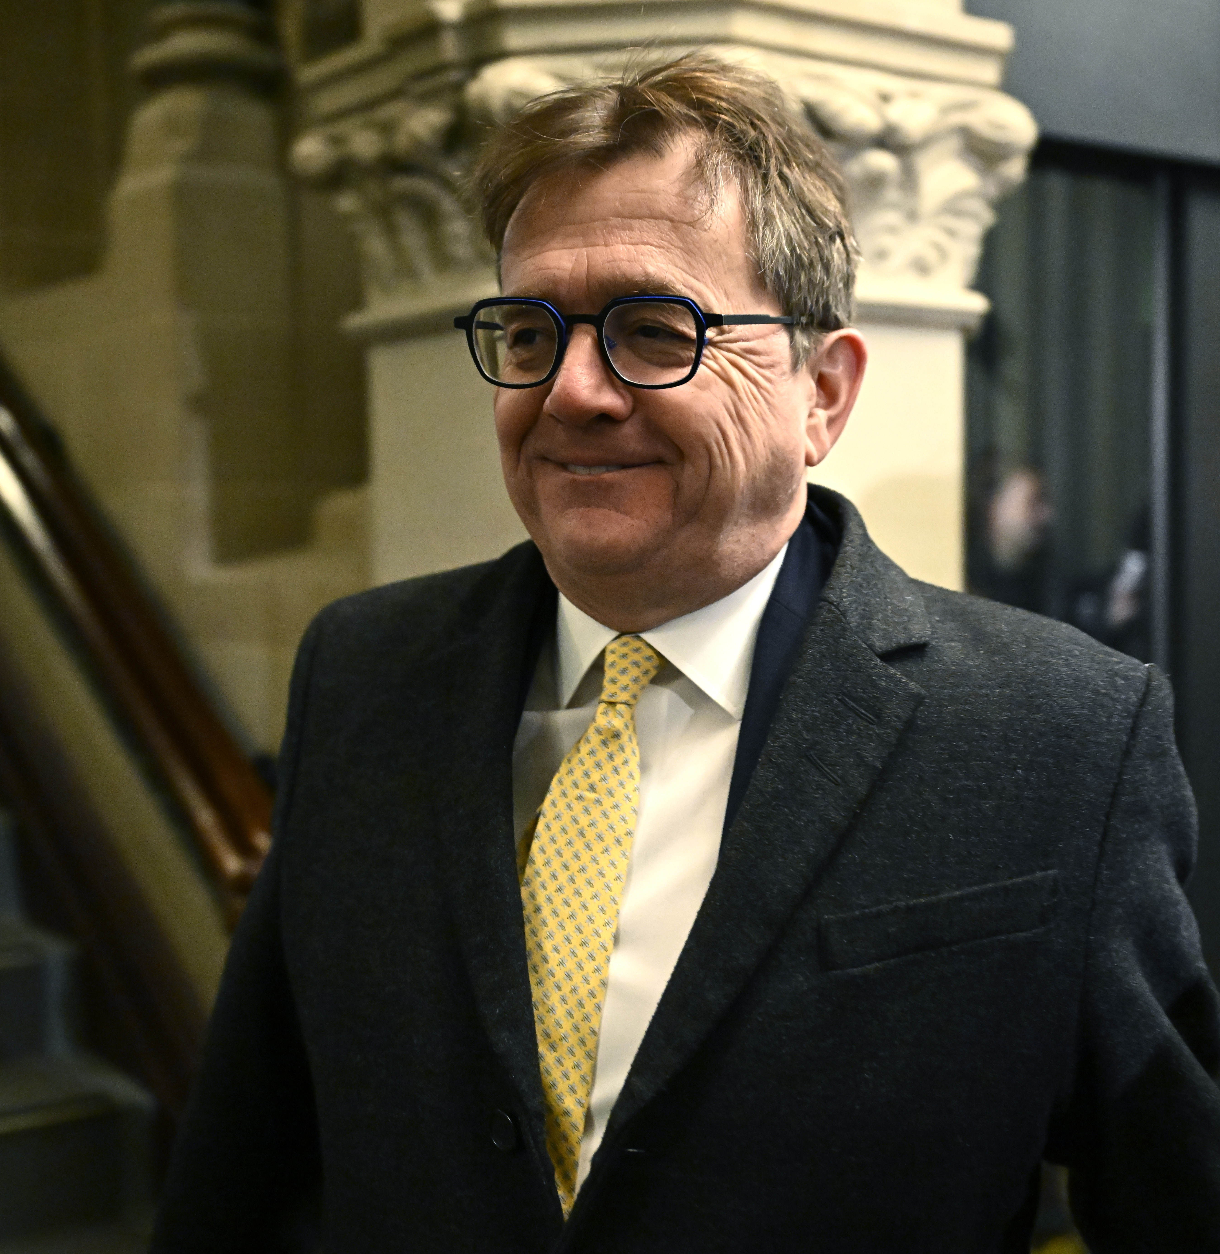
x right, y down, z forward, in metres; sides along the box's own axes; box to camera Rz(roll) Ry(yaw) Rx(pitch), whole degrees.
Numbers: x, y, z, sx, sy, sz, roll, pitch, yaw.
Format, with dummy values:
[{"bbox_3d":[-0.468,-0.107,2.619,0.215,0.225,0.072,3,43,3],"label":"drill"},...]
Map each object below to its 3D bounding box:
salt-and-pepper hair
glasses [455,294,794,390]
[{"bbox_3d":[0.034,-0.203,1.025,0.185,0.190,0.198,4,9,28],"label":"salt-and-pepper hair"},{"bbox_3d":[0.020,-0.143,0.993,0.146,0.048,0.143,4,9,28],"label":"glasses"}]

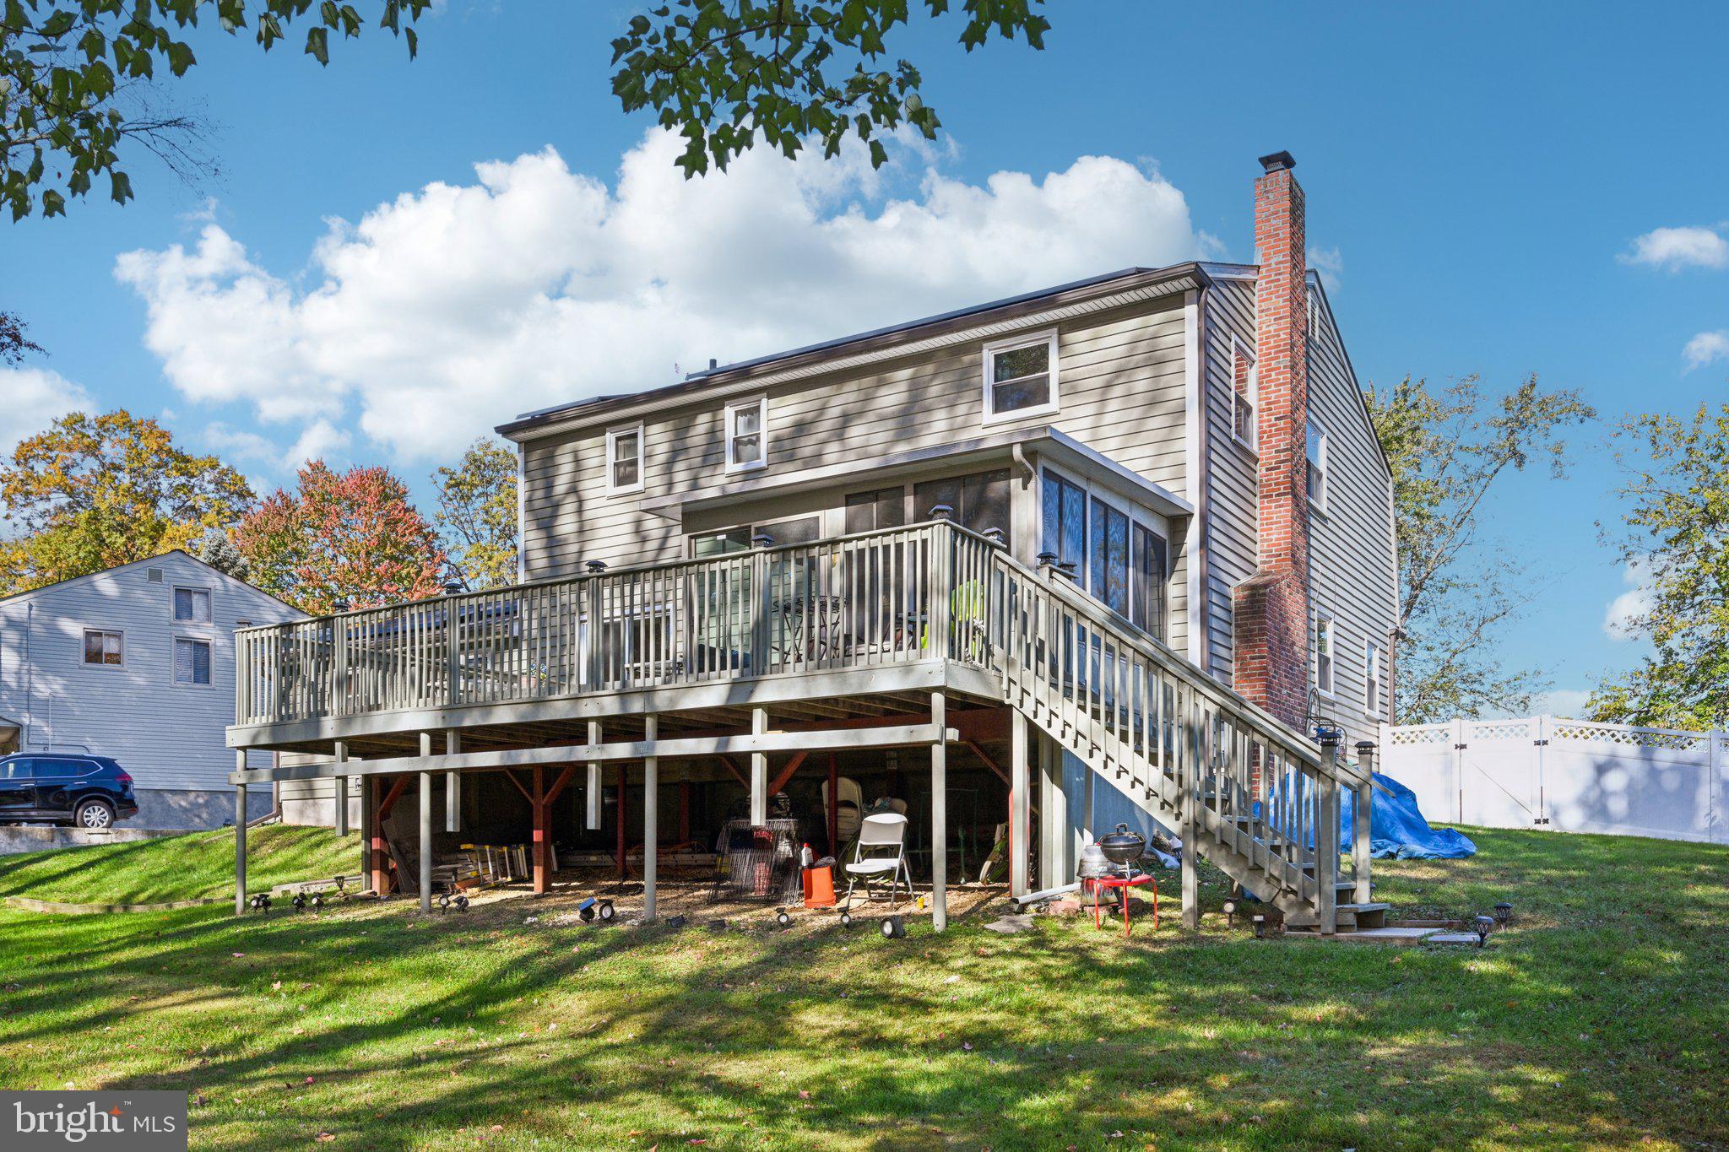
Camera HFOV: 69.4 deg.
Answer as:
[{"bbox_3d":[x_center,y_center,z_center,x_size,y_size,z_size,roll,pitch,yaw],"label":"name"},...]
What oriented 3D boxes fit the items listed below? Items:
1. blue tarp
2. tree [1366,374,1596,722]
[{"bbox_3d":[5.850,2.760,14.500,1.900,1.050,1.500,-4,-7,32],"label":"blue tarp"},{"bbox_3d":[12.500,0.500,28.000,6.800,10.000,6.500,0,-6,0],"label":"tree"}]

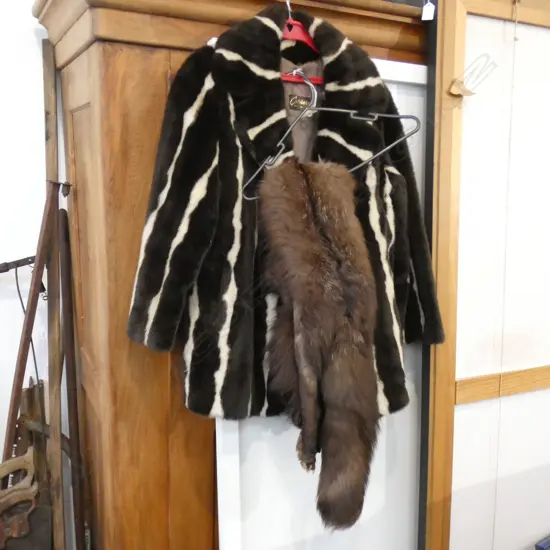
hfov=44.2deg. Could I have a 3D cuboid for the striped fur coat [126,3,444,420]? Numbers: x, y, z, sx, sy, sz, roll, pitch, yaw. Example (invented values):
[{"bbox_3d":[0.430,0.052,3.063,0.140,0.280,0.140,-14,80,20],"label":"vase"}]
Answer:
[{"bbox_3d":[0.035,-0.137,1.480,0.680,0.850,0.240,-2,7,-16],"label":"striped fur coat"}]

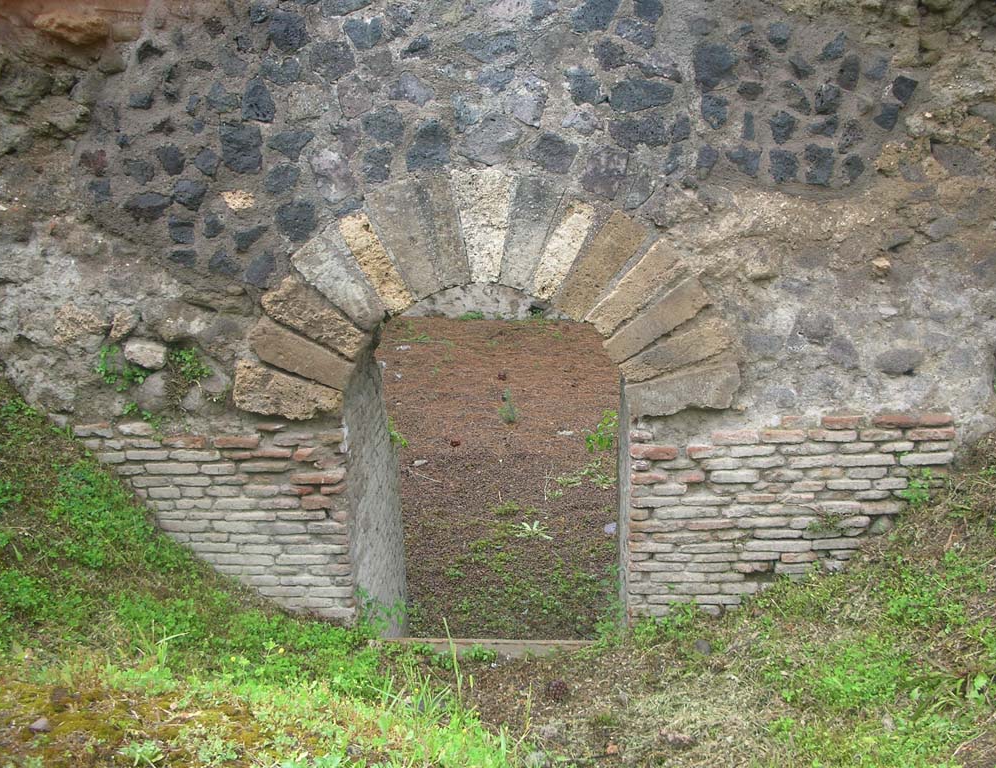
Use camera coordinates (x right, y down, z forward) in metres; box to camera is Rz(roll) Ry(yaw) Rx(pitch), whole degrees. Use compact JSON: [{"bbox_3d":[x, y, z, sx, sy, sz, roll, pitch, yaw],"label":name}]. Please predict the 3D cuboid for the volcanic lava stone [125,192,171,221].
[{"bbox_3d":[-1.544,-0.782,4.560,0.200,0.120,0.132,-1,12,0],"label":"volcanic lava stone"}]

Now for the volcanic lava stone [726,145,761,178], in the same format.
[{"bbox_3d":[1.108,-1.004,4.661,0.157,0.148,0.111,0,7,0],"label":"volcanic lava stone"}]

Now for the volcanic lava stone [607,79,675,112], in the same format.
[{"bbox_3d":[0.620,-1.247,4.476,0.281,0.140,0.169,-1,12,0],"label":"volcanic lava stone"}]

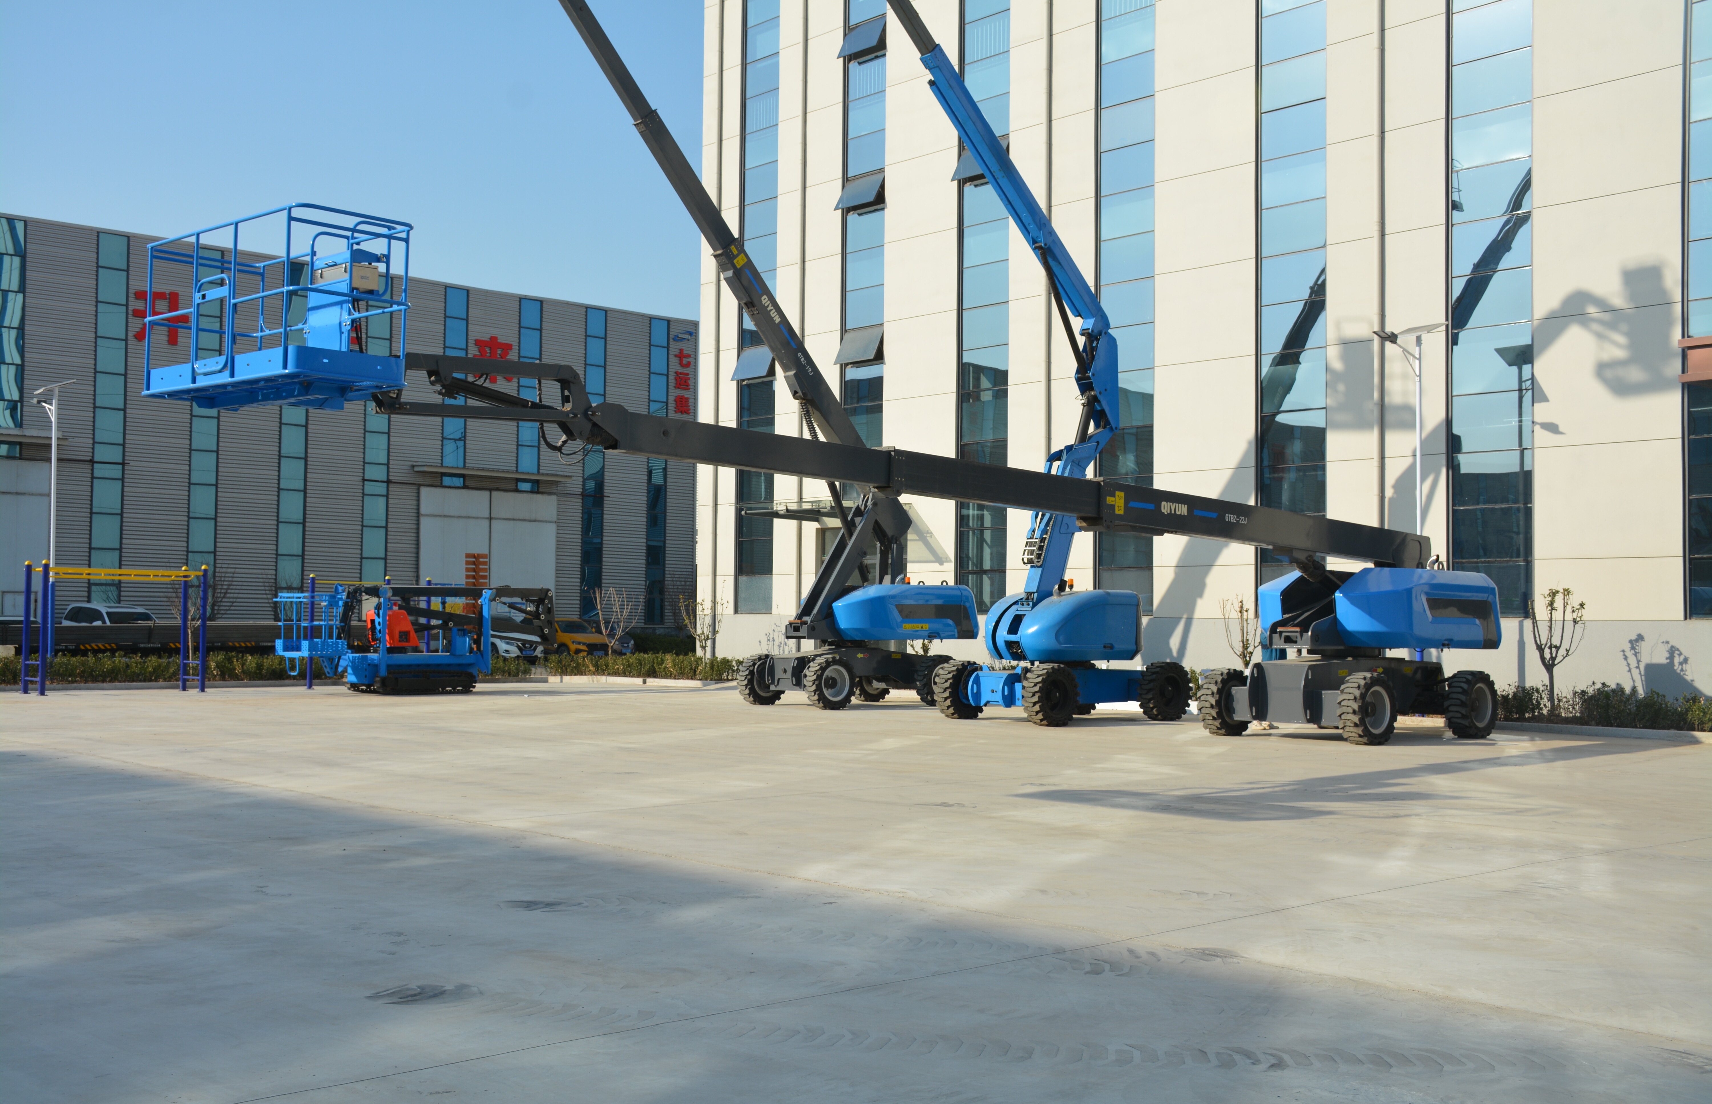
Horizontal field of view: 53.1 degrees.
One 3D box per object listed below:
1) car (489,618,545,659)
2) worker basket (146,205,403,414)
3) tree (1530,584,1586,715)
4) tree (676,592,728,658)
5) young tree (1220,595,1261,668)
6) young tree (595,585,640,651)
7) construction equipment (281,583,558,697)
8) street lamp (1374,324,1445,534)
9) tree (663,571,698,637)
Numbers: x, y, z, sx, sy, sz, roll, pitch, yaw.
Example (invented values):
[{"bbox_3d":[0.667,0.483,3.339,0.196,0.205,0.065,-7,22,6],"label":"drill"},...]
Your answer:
[{"bbox_3d":[-11.633,2.786,54.550,1.840,1.580,4.400,3,-3,-42],"label":"car"},{"bbox_3d":[-4.724,-1.865,13.845,2.400,1.363,1.020,-1,-3,43],"label":"worker basket"},{"bbox_3d":[10.435,1.541,25.507,0.870,2.046,0.850,0,-2,5],"label":"tree"},{"bbox_3d":[-3.667,1.965,40.930,1.250,2.107,1.200,1,-2,-5],"label":"tree"},{"bbox_3d":[6.719,1.710,29.506,0.900,1.944,0.900,0,-2,13],"label":"young tree"},{"bbox_3d":[-5.702,1.905,40.617,1.130,2.160,1.100,1,-2,-8],"label":"young tree"},{"bbox_3d":[-8.642,1.734,34.689,5.903,2.198,1.550,3,-3,-43],"label":"construction equipment"},{"bbox_3d":[8.542,-0.493,26.606,1.600,6.177,1.000,3,-3,-42],"label":"street lamp"},{"bbox_3d":[-6.057,2.175,58.958,1.200,3.062,1.150,1,-2,-6],"label":"tree"}]

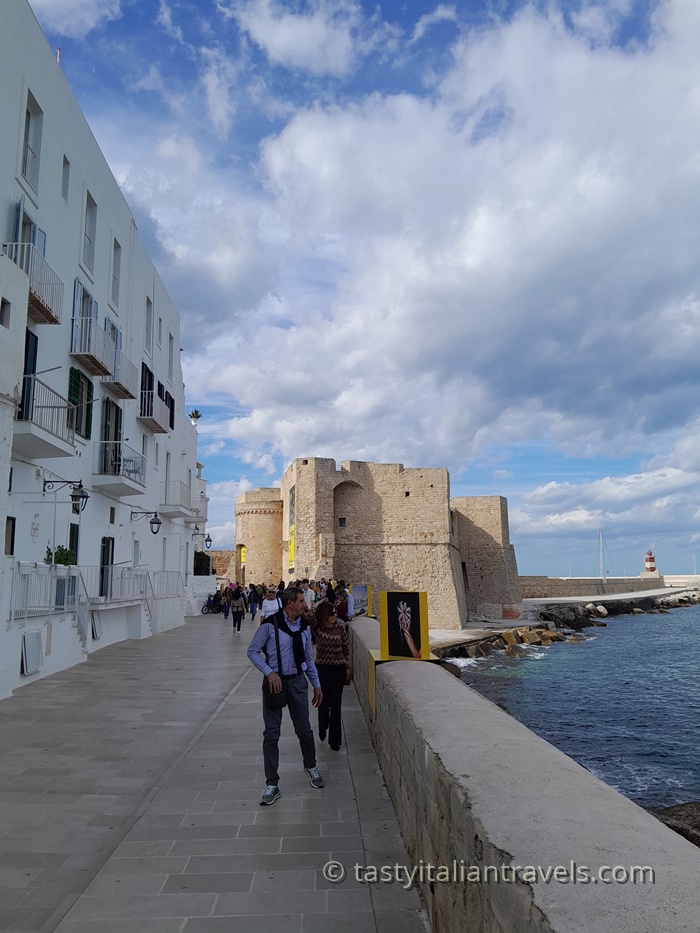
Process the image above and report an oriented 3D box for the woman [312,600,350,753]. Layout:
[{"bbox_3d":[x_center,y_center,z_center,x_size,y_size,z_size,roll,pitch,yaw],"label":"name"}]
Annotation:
[{"bbox_3d":[-0.251,2.357,8.015,0.500,1.600,0.460,1,-9,-6],"label":"woman"}]

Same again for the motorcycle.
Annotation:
[{"bbox_3d":[-7.544,7.854,40.082,1.950,1.140,0.750,8,-12,-40],"label":"motorcycle"}]

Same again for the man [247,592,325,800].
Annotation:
[{"bbox_3d":[-0.576,1.991,6.316,0.660,1.790,0.560,1,-9,-10],"label":"man"}]

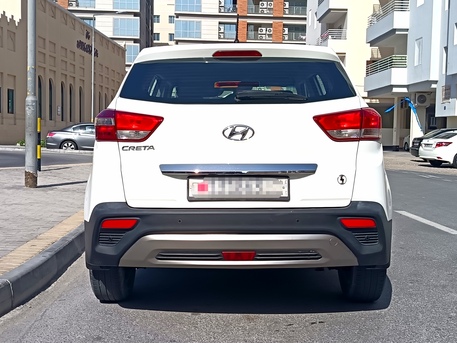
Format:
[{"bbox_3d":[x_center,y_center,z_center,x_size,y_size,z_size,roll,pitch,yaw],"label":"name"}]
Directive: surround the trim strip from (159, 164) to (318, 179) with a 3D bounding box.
[{"bbox_3d":[0.054,0.000,3.260,0.810,0.072,0.065,0,3,1],"label":"trim strip"}]

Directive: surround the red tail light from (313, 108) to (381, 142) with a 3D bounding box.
[{"bbox_3d":[0.655,-0.253,3.460,0.415,0.185,0.310,0,3,1],"label":"red tail light"}]

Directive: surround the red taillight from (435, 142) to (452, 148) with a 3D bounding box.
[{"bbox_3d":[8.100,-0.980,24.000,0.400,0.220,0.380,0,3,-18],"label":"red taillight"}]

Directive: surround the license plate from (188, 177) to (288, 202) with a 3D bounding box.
[{"bbox_3d":[0.053,0.091,3.280,0.525,0.127,0.022,0,3,1],"label":"license plate"}]

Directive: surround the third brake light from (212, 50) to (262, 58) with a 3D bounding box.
[{"bbox_3d":[0.051,-0.645,3.500,0.270,0.042,0.050,0,3,1],"label":"third brake light"}]

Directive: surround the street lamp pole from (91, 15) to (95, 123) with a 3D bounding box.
[{"bbox_3d":[-8.400,-5.550,39.500,0.160,8.400,0.160,1,3,0],"label":"street lamp pole"}]

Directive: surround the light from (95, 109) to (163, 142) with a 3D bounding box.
[{"bbox_3d":[-0.540,-0.248,3.460,0.415,0.185,0.310,0,3,1],"label":"light"}]

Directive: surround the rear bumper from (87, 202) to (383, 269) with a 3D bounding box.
[{"bbox_3d":[0.056,0.314,3.430,1.750,0.350,0.480,0,3,1],"label":"rear bumper"}]

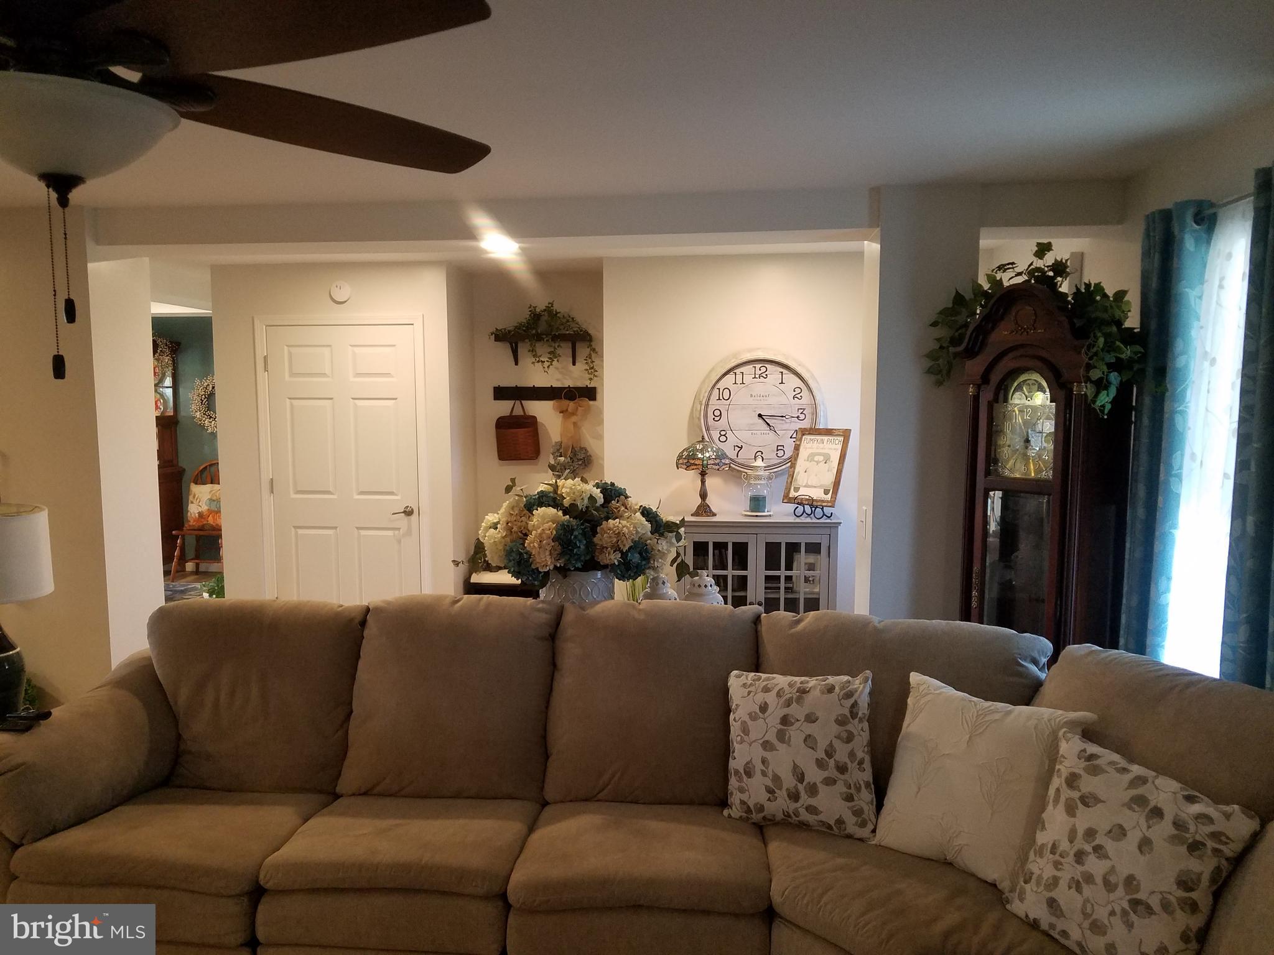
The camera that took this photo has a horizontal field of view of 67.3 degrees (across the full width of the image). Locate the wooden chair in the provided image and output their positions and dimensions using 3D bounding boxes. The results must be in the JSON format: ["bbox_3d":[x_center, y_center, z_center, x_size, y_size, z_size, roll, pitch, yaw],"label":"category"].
[{"bbox_3d":[-3.733,0.374,8.331,0.490,1.003,0.500,1,6,7],"label":"wooden chair"}]

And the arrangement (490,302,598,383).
[{"bbox_3d":[-0.580,-0.833,5.922,0.688,0.512,0.200,1,6,7],"label":"arrangement"}]

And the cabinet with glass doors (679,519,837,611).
[{"bbox_3d":[0.687,0.697,5.361,0.866,0.956,0.330,1,6,7],"label":"cabinet with glass doors"}]

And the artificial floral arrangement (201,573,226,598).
[{"bbox_3d":[-2.903,0.845,6.759,0.300,0.348,0.280,1,6,7],"label":"artificial floral arrangement"}]

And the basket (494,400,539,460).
[{"bbox_3d":[-0.739,-0.301,6.019,0.286,0.391,0.130,1,6,7],"label":"basket"}]

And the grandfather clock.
[{"bbox_3d":[1.552,0.303,3.739,0.340,2.071,0.582,-4,7,-33],"label":"grandfather clock"}]

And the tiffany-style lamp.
[{"bbox_3d":[0.366,0.001,5.316,0.296,0.439,0.296,1,6,7],"label":"tiffany-style lamp"}]

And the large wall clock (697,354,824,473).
[{"bbox_3d":[0.691,-0.367,5.387,0.725,0.725,0.060,1,6,7],"label":"large wall clock"}]

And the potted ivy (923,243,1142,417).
[{"bbox_3d":[1.526,-0.571,3.687,0.340,0.620,0.790,-4,7,-33],"label":"potted ivy"}]

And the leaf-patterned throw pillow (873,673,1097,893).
[{"bbox_3d":[0.885,0.785,2.500,0.460,0.460,0.150,9,-20,44],"label":"leaf-patterned throw pillow"}]

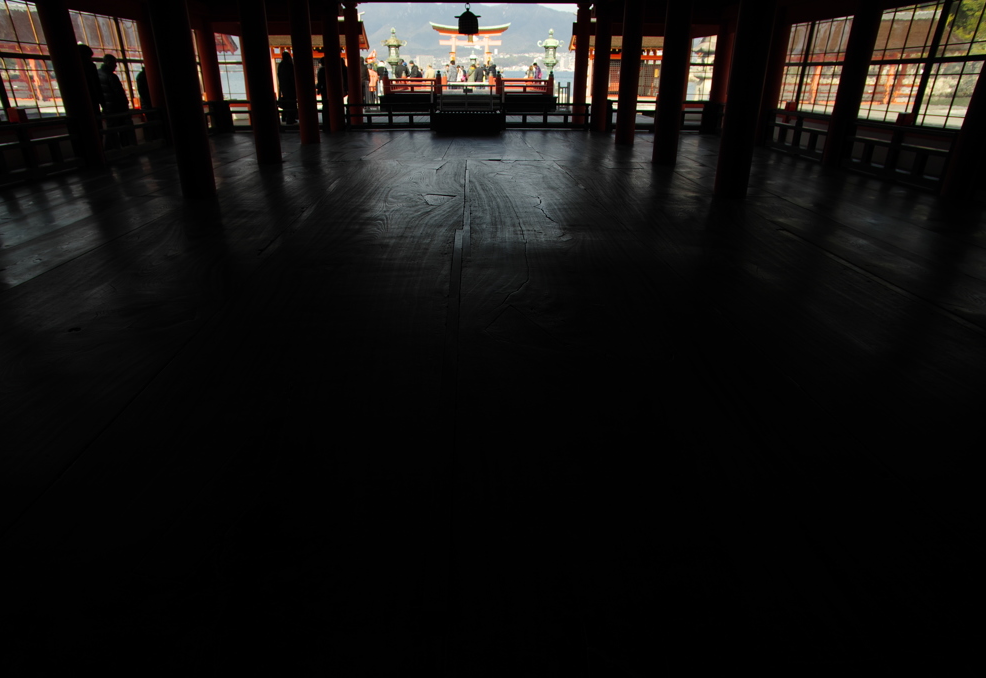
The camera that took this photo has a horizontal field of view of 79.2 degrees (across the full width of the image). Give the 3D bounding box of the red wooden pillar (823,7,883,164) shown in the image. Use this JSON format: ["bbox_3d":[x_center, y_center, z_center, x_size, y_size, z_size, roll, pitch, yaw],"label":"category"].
[{"bbox_3d":[5.480,-4.084,9.033,0.380,2.800,0.380,0,24,-2],"label":"red wooden pillar"}]

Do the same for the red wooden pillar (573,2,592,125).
[{"bbox_3d":[2.428,-7.409,16.192,0.370,2.970,0.370,0,24,-2],"label":"red wooden pillar"}]

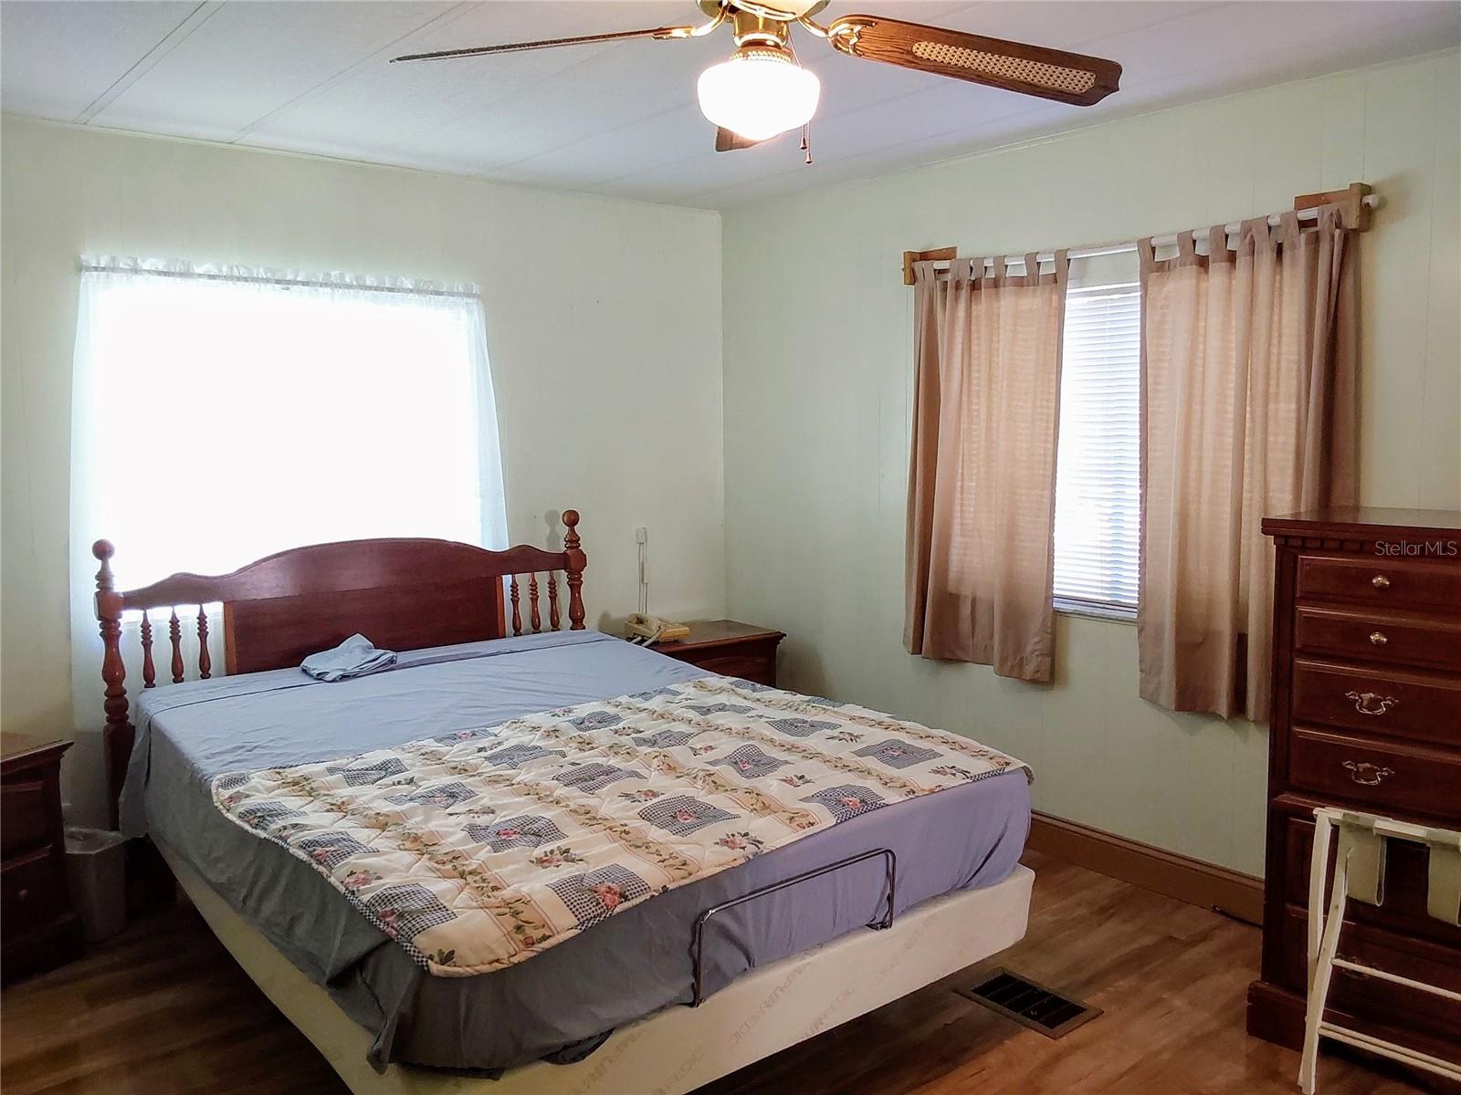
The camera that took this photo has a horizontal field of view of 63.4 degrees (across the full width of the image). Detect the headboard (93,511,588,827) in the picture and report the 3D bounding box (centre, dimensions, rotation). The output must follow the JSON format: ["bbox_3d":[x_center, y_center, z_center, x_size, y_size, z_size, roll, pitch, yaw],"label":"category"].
[{"bbox_3d":[-1.160,0.479,3.924,1.659,1.127,0.089,-6,8,-41],"label":"headboard"}]

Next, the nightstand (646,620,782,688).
[{"bbox_3d":[-0.147,0.652,4.639,0.636,0.608,0.427,-6,8,-41],"label":"nightstand"}]

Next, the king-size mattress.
[{"bbox_3d":[-0.485,0.628,3.159,1.599,0.278,1.966,-6,8,-38],"label":"king-size mattress"}]

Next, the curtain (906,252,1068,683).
[{"bbox_3d":[0.822,-0.264,3.906,0.099,1.371,0.621,-6,8,-41],"label":"curtain"}]

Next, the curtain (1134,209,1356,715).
[{"bbox_3d":[1.403,-0.190,3.240,0.109,1.361,0.626,-6,8,-41],"label":"curtain"}]

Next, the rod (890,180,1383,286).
[{"bbox_3d":[1.117,-0.909,3.522,0.089,0.119,1.529,-6,8,-41],"label":"rod"}]

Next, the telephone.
[{"bbox_3d":[-0.268,0.304,4.599,0.209,0.099,0.189,4,8,39],"label":"telephone"}]

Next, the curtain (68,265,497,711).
[{"bbox_3d":[-1.348,-0.203,3.780,1.410,1.331,0.070,-6,8,-41],"label":"curtain"}]

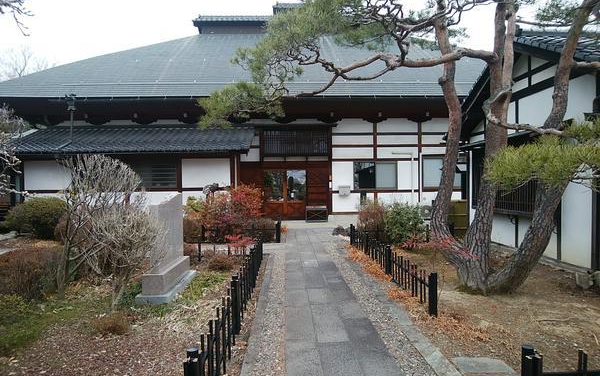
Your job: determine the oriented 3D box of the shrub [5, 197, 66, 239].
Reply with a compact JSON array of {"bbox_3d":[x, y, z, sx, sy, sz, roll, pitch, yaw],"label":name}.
[{"bbox_3d":[-7.041,0.797,10.150,1.480,1.100,1.350,0,1,0],"label":"shrub"}]

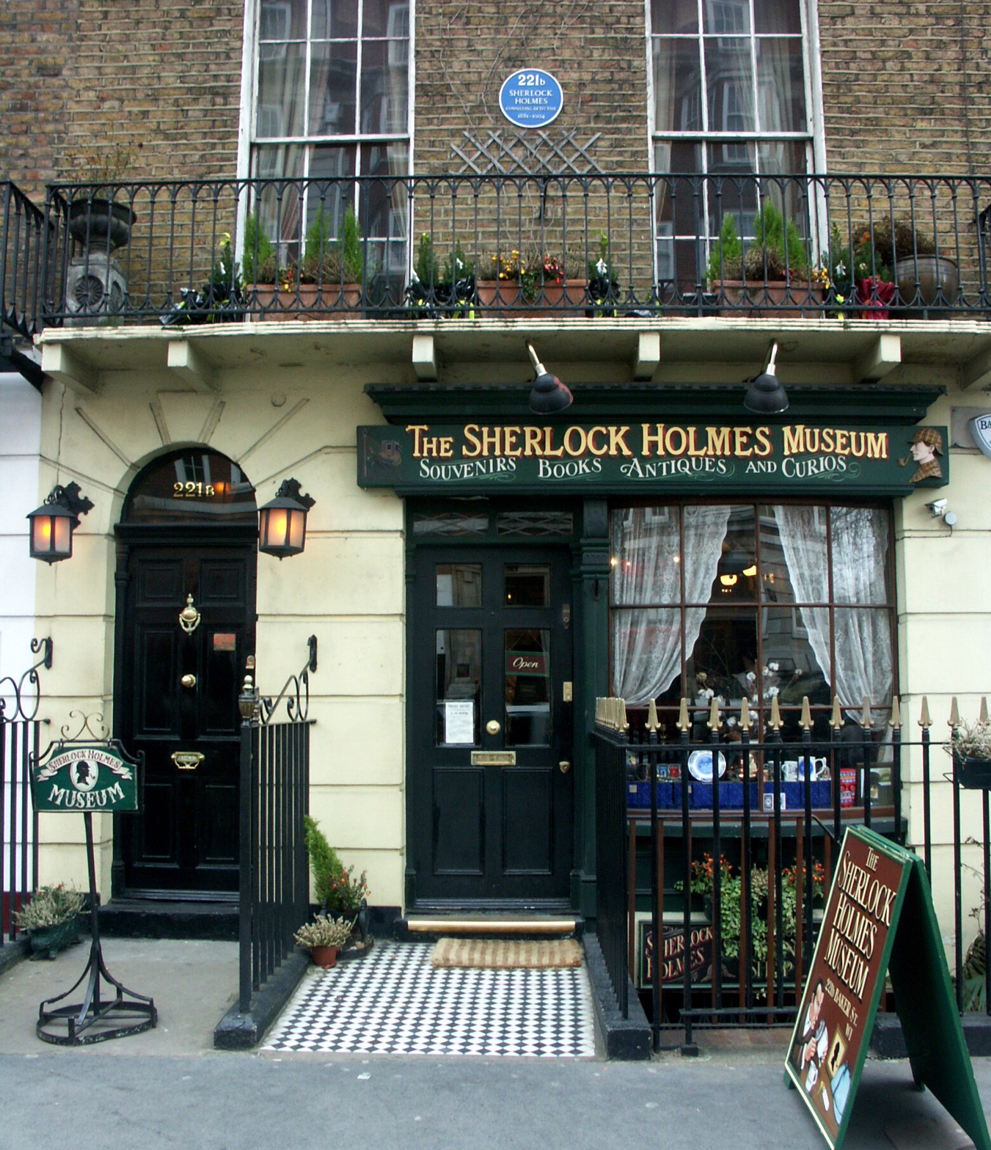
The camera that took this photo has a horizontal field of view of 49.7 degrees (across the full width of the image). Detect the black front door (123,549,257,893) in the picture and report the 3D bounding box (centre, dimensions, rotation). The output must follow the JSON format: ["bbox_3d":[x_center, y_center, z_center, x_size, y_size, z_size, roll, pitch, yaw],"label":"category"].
[{"bbox_3d":[-1.824,0.827,6.321,0.825,2.070,0.060,0,-7,2],"label":"black front door"}]

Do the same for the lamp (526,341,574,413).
[{"bbox_3d":[0.294,-1.058,5.842,0.245,0.395,0.400,0,-7,2],"label":"lamp"}]

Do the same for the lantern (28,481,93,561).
[{"bbox_3d":[-2.480,-0.314,6.061,0.260,0.530,0.480,0,-7,2],"label":"lantern"}]

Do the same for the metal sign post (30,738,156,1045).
[{"bbox_3d":[-1.785,1.345,4.775,0.550,1.300,0.500,-3,-7,1],"label":"metal sign post"}]

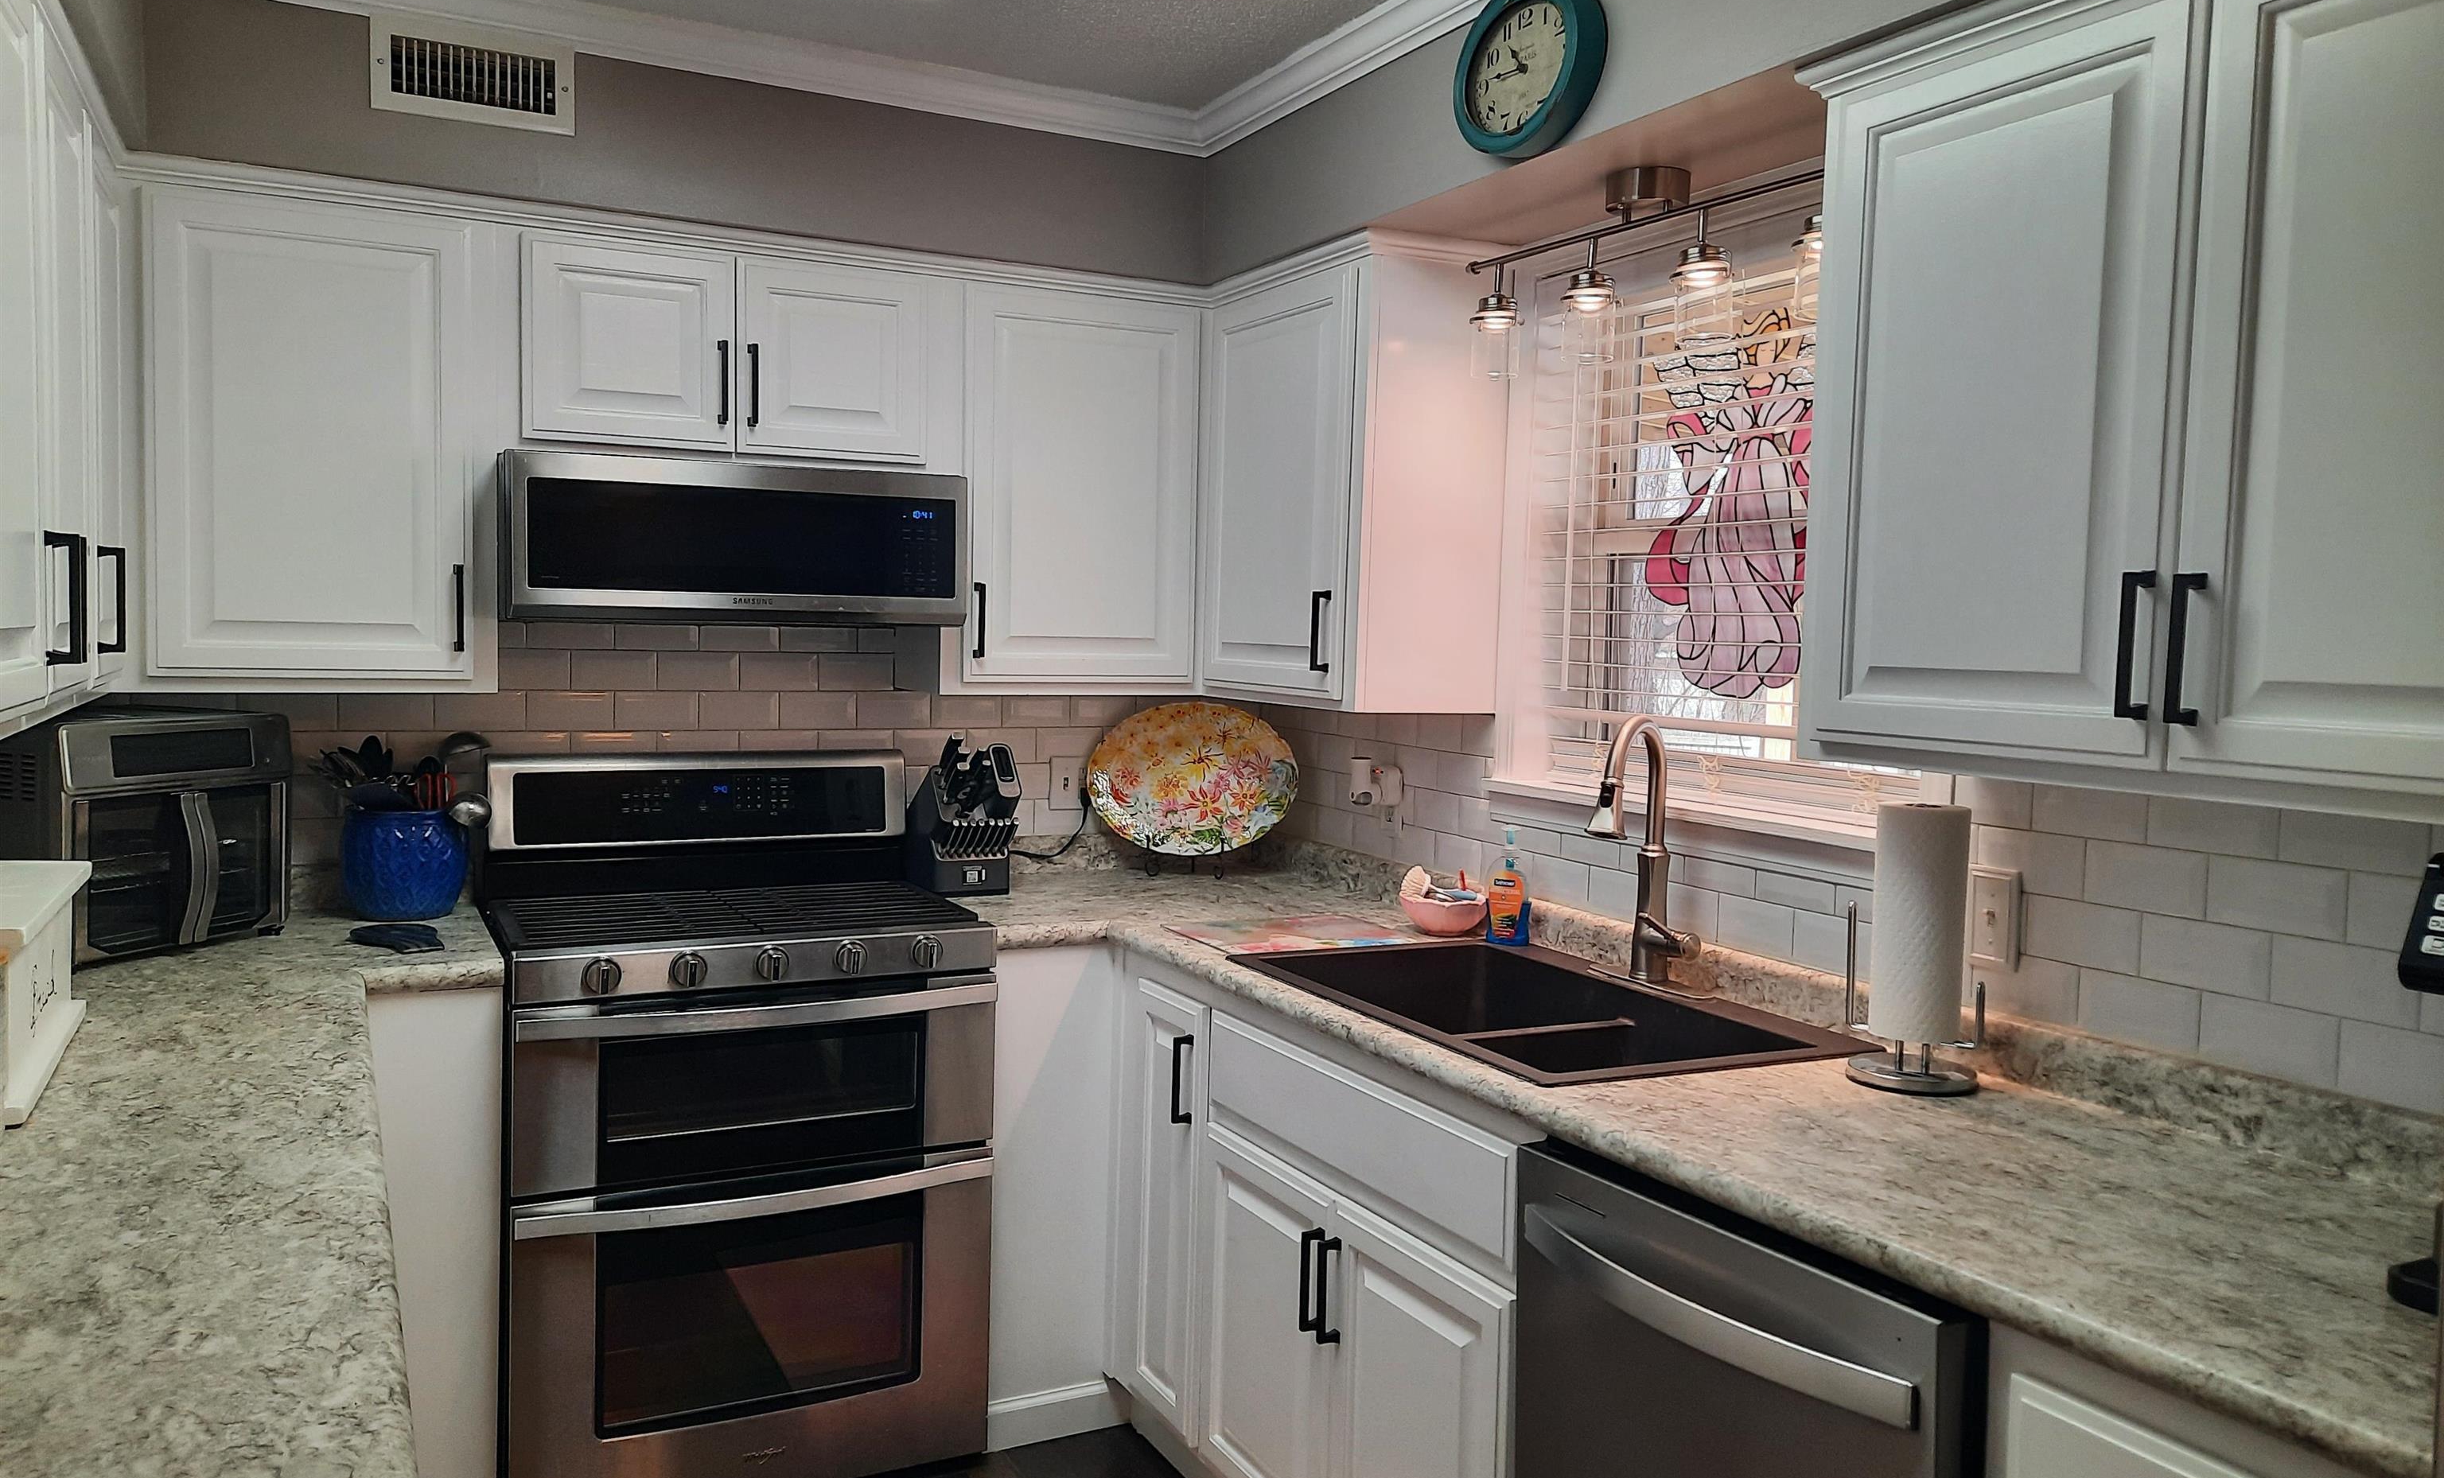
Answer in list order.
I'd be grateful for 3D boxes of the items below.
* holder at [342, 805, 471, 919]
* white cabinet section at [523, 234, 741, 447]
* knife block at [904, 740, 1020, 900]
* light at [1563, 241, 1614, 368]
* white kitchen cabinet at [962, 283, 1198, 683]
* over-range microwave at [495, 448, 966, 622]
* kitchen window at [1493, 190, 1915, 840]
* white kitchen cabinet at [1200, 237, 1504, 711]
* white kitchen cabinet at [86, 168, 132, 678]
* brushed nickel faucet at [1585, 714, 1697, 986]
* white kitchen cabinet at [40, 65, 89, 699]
[{"bbox_3d":[-1.397,0.210,3.026,0.198,0.181,0.198,0,4,-27],"label":"holder"},{"bbox_3d":[-1.066,-0.672,3.111,0.350,0.342,0.320,0,4,-27],"label":"white cabinet section"},{"bbox_3d":[-0.505,0.139,3.403,0.147,0.309,0.265,0,4,-27],"label":"knife block"},{"bbox_3d":[0.565,-0.673,2.719,0.084,0.193,0.084,1,4,0],"label":"light"},{"bbox_3d":[-0.336,-0.484,3.495,0.490,0.745,0.330,0,4,-27],"label":"white kitchen cabinet"},{"bbox_3d":[-0.889,-0.339,3.142,0.757,0.265,0.450,0,4,-27],"label":"over-range microwave"},{"bbox_3d":[0.736,-0.338,2.706,0.120,0.920,0.980,0,4,-27],"label":"kitchen window"},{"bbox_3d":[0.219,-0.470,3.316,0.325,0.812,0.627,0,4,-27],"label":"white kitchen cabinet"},{"bbox_3d":[-1.701,-0.447,2.392,0.335,0.780,0.445,0,4,-27],"label":"white kitchen cabinet"},{"bbox_3d":[0.621,0.164,2.578,0.115,0.397,0.230,4,5,39],"label":"brushed nickel faucet"},{"bbox_3d":[-1.503,-0.418,2.005,0.335,0.780,0.425,0,4,-27],"label":"white kitchen cabinet"}]

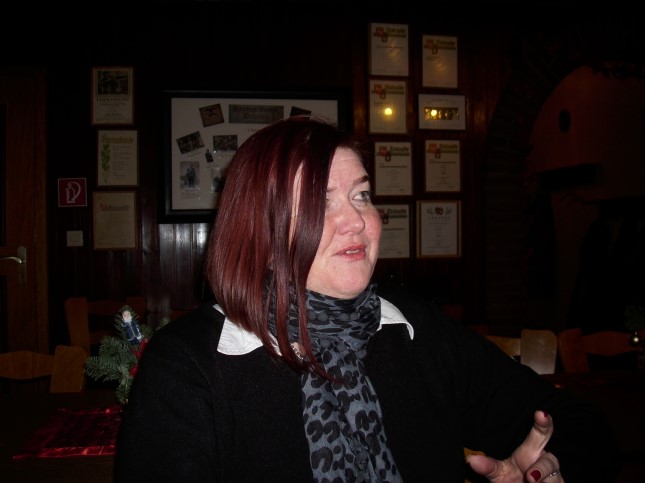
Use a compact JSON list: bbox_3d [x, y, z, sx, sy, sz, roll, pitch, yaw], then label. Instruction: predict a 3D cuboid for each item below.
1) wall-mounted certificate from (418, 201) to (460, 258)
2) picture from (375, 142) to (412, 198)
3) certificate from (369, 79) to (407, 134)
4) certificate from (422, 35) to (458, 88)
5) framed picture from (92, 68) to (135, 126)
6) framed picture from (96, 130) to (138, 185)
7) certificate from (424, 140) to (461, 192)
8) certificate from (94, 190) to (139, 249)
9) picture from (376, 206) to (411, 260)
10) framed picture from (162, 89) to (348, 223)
[{"bbox_3d":[0.654,-0.067,3.231,0.263,0.326,0.020,-1,0,-6],"label":"wall-mounted certificate"},{"bbox_3d":[0.397,-0.403,3.206,0.225,0.308,0.020,-1,0,-6],"label":"picture"},{"bbox_3d":[0.366,-0.750,3.216,0.230,0.317,0.020,-1,-1,-6],"label":"certificate"},{"bbox_3d":[0.661,-1.008,3.236,0.217,0.311,0.020,-1,0,-6],"label":"certificate"},{"bbox_3d":[-1.114,-0.775,3.070,0.240,0.325,0.020,-1,-1,-6],"label":"framed picture"},{"bbox_3d":[-1.088,-0.444,3.069,0.232,0.318,0.020,-1,-1,-6],"label":"framed picture"},{"bbox_3d":[0.676,-0.424,3.243,0.222,0.310,0.020,-1,-1,-6],"label":"certificate"},{"bbox_3d":[-1.103,-0.114,3.064,0.240,0.322,0.020,-1,-1,-6],"label":"certificate"},{"bbox_3d":[0.383,-0.056,3.209,0.225,0.317,0.020,-1,-1,-6],"label":"picture"},{"bbox_3d":[-0.364,-0.465,3.126,1.003,0.727,0.030,-1,0,-6],"label":"framed picture"}]

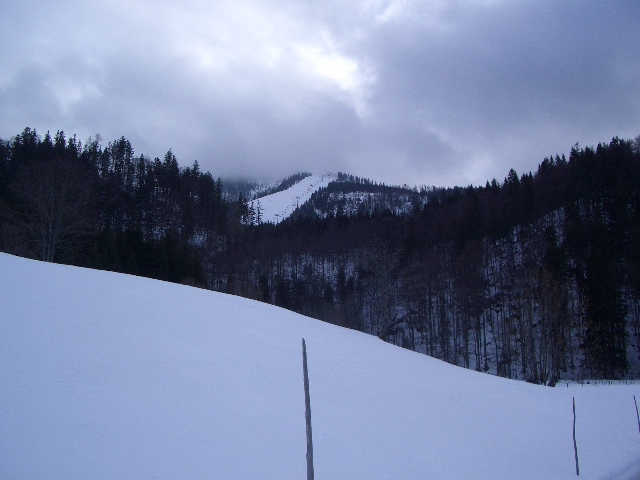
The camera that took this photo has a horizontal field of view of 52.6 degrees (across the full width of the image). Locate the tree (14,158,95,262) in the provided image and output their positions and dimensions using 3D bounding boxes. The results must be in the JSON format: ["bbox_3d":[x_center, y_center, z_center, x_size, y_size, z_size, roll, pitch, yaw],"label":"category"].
[{"bbox_3d":[-34.335,-3.700,84.000,10.300,13.900,10.000,5,-12,-22],"label":"tree"}]

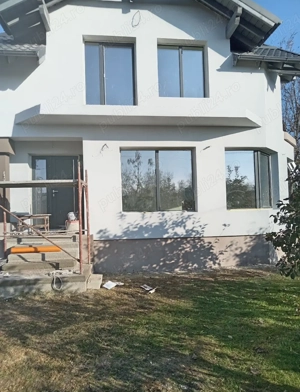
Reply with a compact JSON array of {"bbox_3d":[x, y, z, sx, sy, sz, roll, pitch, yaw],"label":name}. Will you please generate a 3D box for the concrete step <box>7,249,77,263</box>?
[{"bbox_3d":[-2.420,1.378,6.705,1.555,0.240,0.318,-1,-3,-6],"label":"concrete step"}]

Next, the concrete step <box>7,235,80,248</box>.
[{"bbox_3d":[-2.556,1.106,7.027,1.666,0.262,0.318,-1,-3,-6],"label":"concrete step"}]

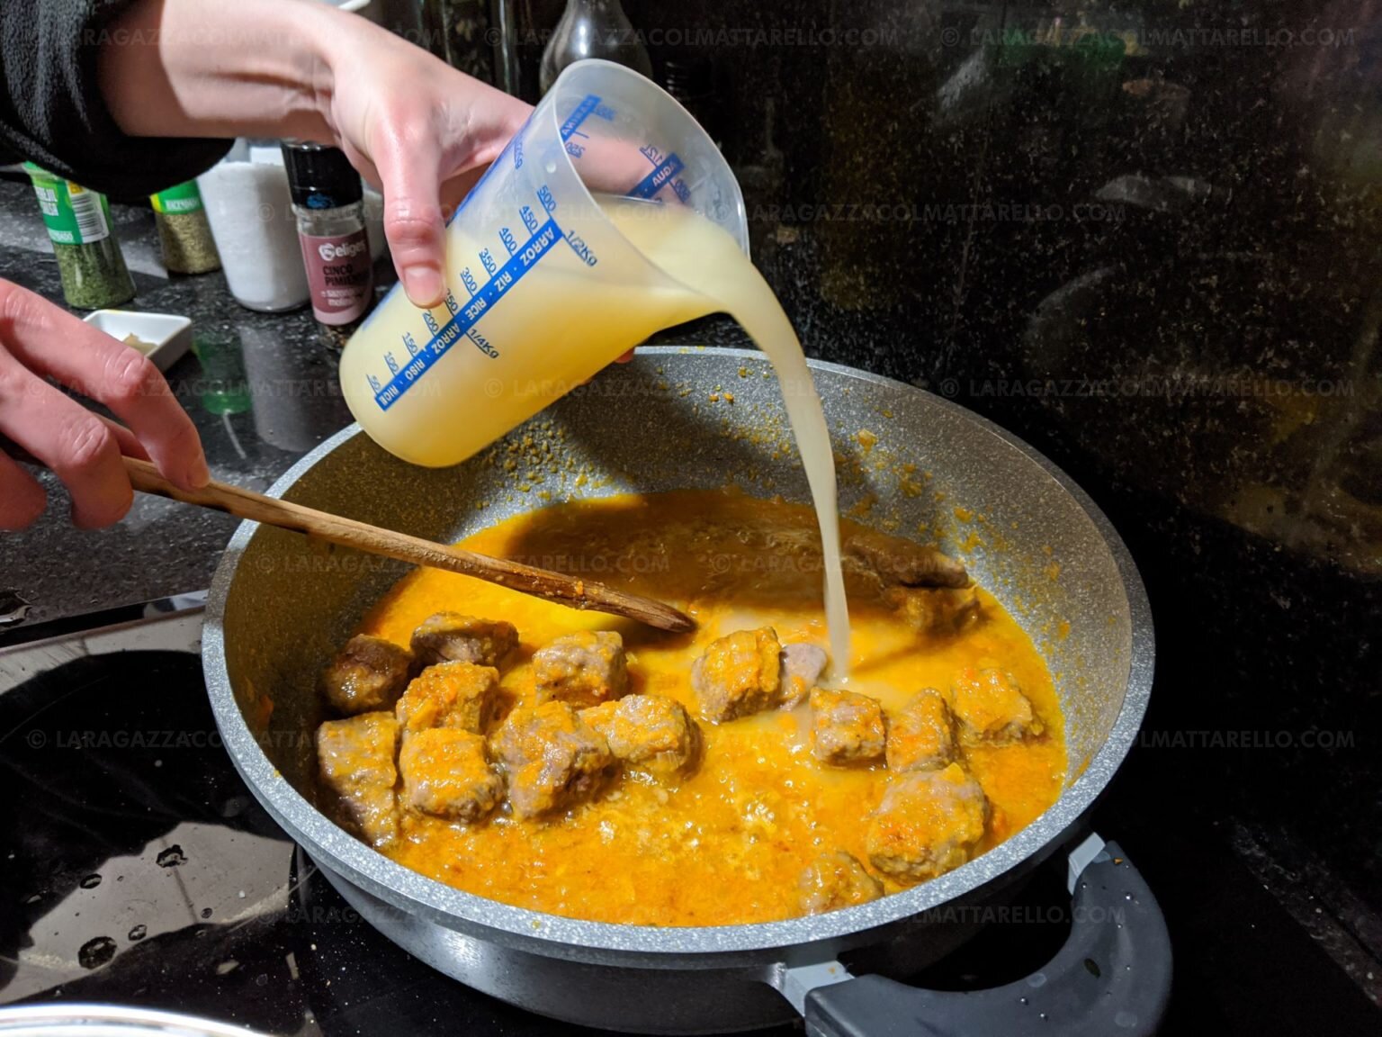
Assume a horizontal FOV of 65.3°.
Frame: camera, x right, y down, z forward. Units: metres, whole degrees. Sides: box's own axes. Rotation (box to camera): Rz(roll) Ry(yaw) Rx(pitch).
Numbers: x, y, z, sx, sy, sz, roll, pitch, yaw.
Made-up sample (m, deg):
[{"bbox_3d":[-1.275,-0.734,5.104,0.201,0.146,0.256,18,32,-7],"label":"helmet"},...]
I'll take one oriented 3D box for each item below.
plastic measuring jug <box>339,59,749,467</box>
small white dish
[{"bbox_3d":[-0.059,-0.077,0.393,0.154,0.091,0.083,-30,2,39],"label":"plastic measuring jug"},{"bbox_3d":[-0.350,-0.101,0.658,0.067,0.022,0.067,5,36,6],"label":"small white dish"}]

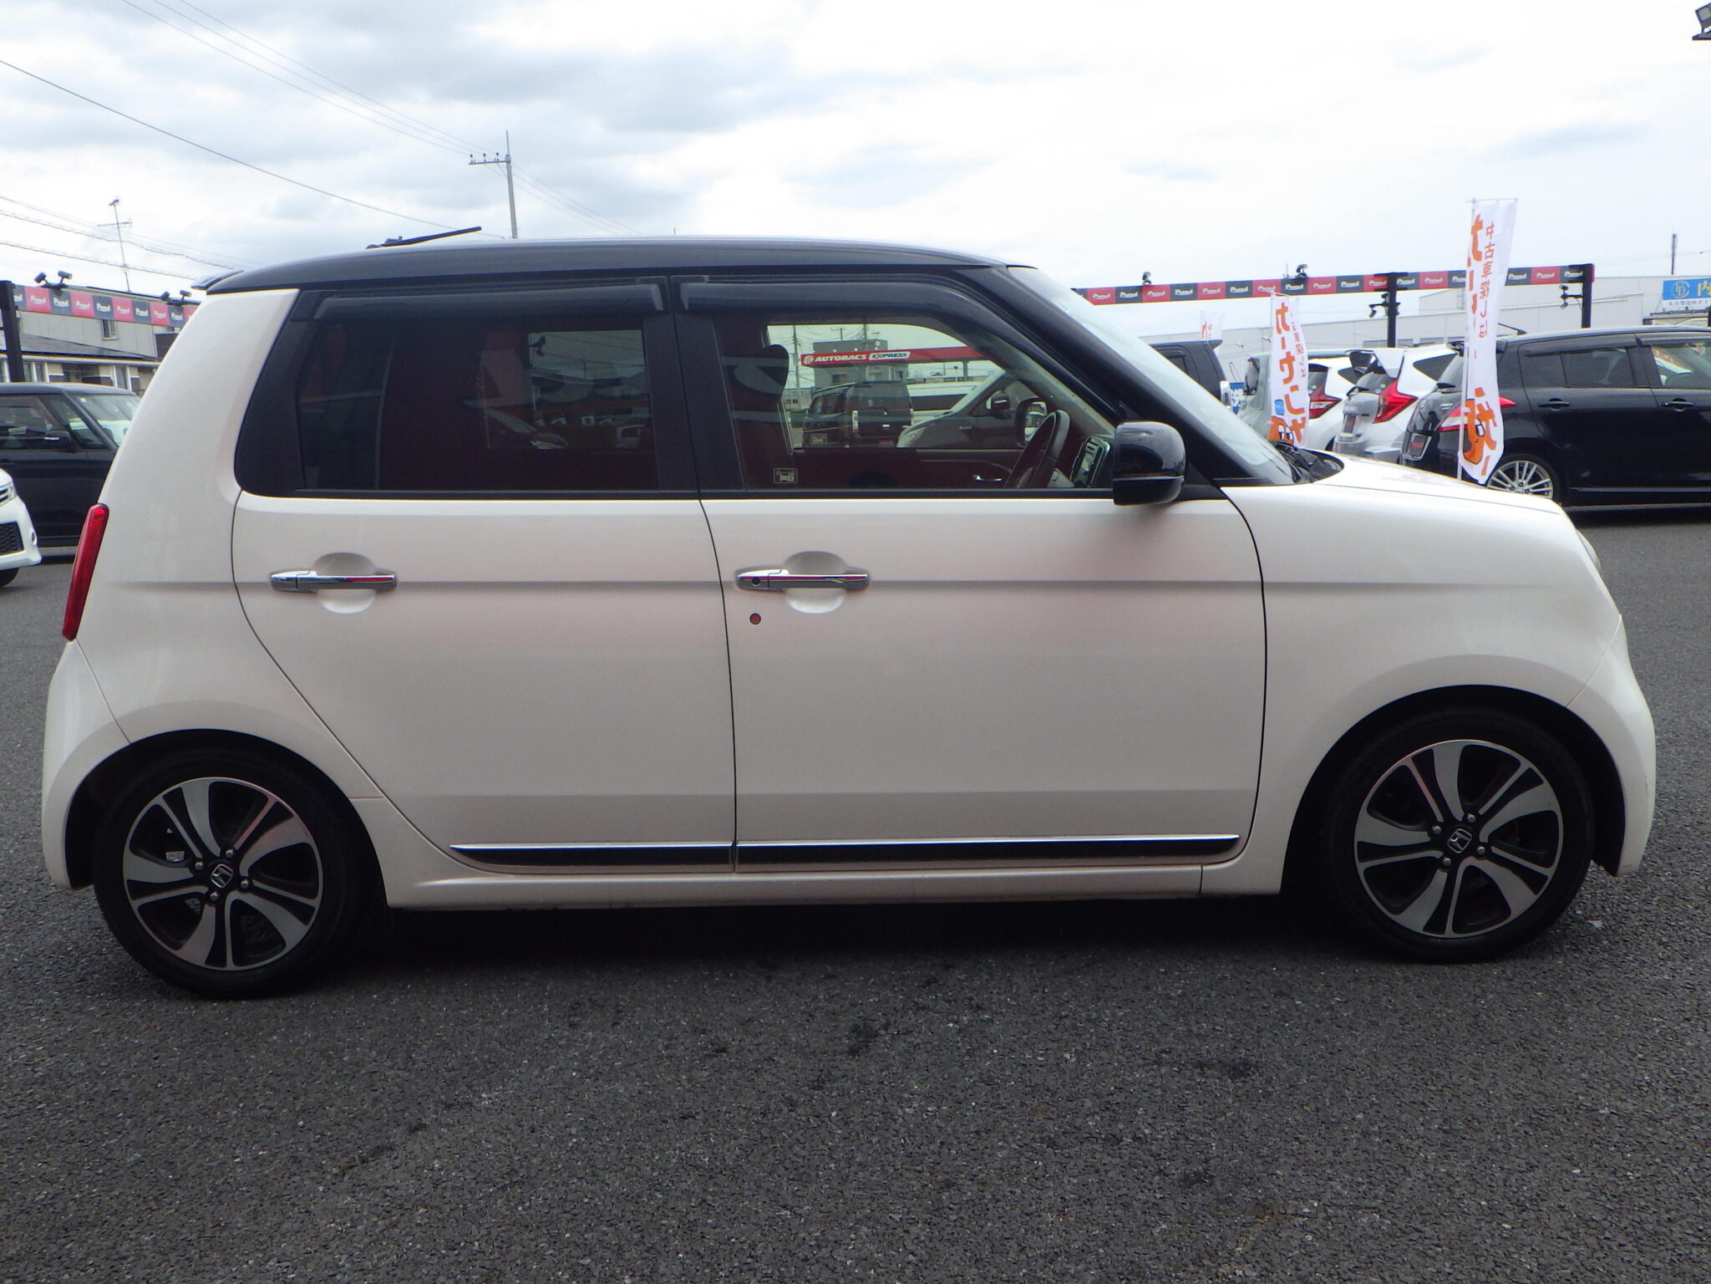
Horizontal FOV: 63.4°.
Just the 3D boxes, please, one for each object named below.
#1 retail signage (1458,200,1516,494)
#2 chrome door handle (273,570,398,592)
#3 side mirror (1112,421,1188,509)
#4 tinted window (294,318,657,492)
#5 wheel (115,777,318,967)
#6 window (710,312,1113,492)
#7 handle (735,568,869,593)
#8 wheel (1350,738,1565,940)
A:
[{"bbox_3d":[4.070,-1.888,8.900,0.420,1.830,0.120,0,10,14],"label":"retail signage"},{"bbox_3d":[-1.021,-0.119,2.715,0.247,0.041,0.050,0,10,1],"label":"chrome door handle"},{"bbox_3d":[0.550,-0.334,2.592,0.120,0.165,0.210,-2,10,1],"label":"side mirror"},{"bbox_3d":[-0.748,-0.475,2.744,0.717,0.359,0.040,0,-2,1],"label":"tinted window"},{"bbox_3d":[-1.300,0.470,2.905,0.415,0.415,0.135,-2,10,1],"label":"wheel"},{"bbox_3d":[0.128,-0.478,2.731,0.825,0.368,0.040,0,-2,1],"label":"window"},{"bbox_3d":[-0.102,-0.120,2.701,0.257,0.045,0.050,0,10,1],"label":"handle"},{"bbox_3d":[1.218,0.389,2.852,0.415,0.415,0.135,-2,10,1],"label":"wheel"}]

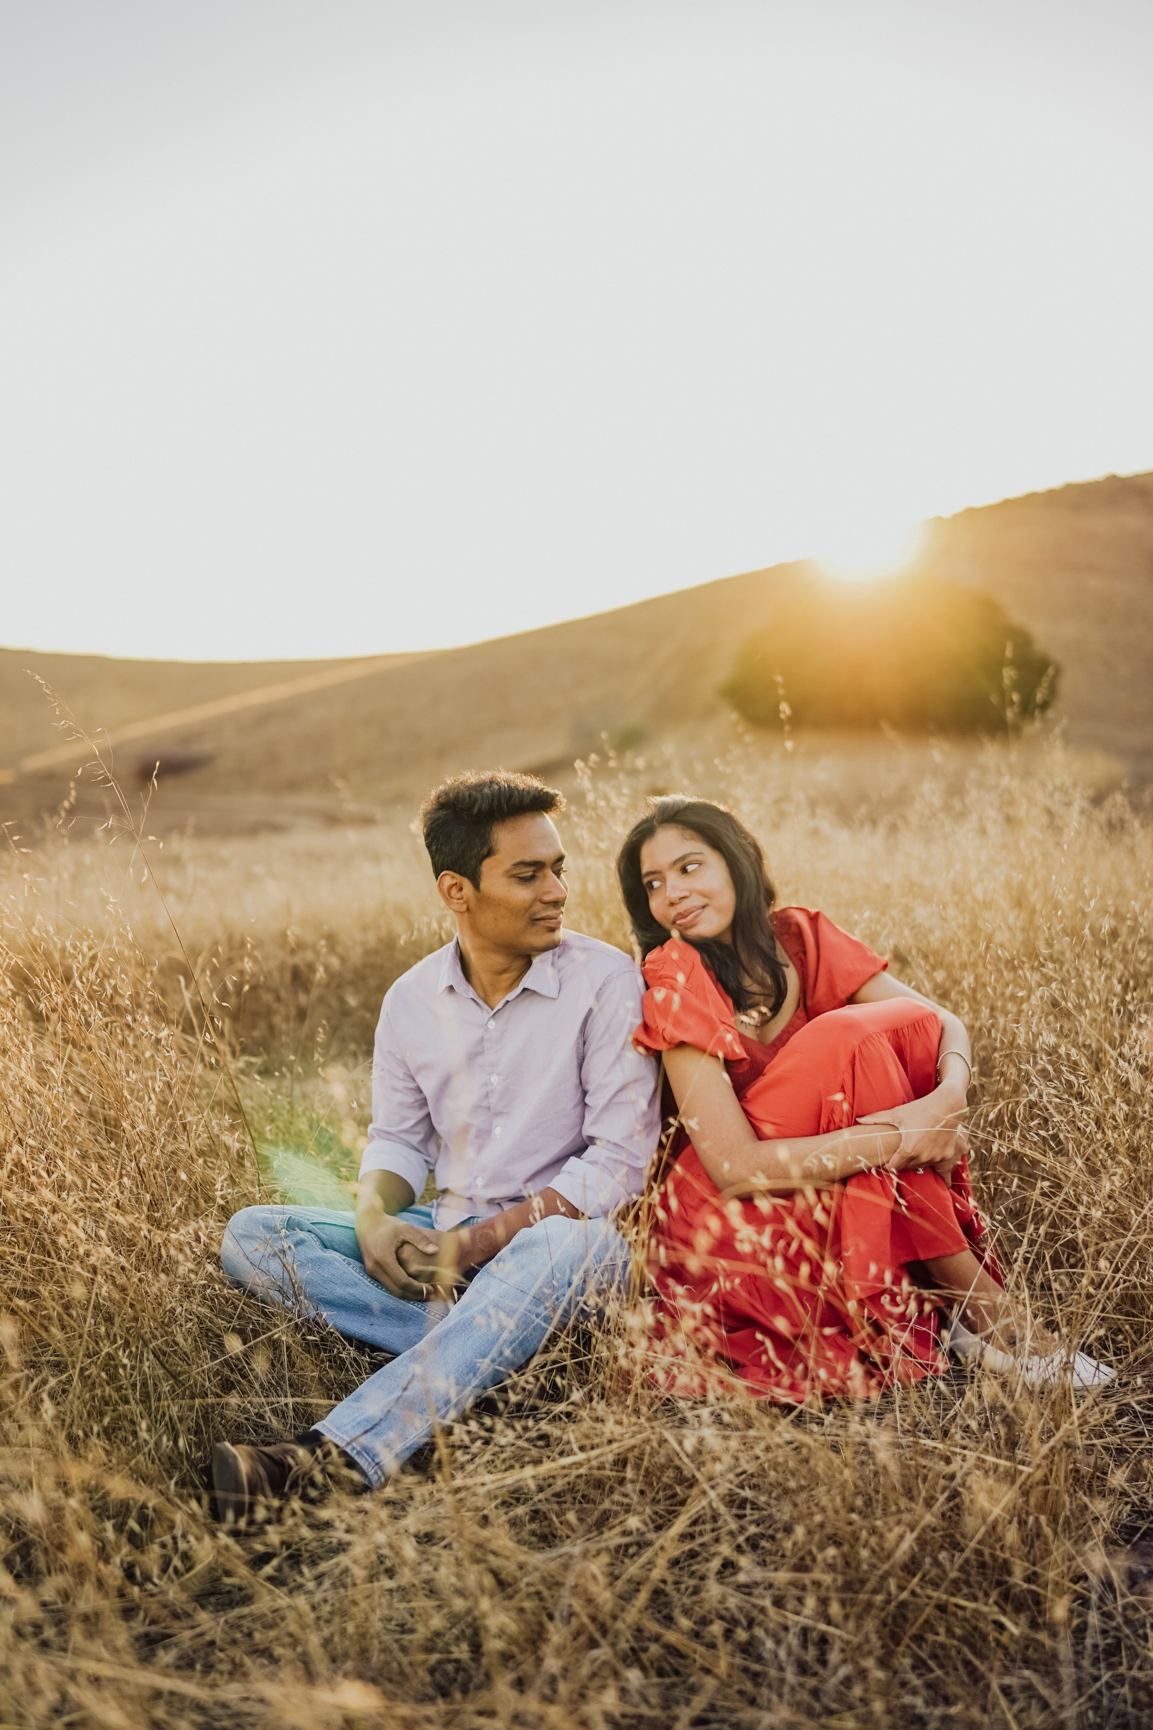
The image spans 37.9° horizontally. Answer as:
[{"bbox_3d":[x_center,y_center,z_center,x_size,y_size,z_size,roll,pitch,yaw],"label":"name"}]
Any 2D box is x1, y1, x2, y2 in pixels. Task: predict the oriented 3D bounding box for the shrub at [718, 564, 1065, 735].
[{"bbox_3d":[6.181,-4.204,33.000,6.400,3.100,5.200,0,3,6],"label":"shrub"}]

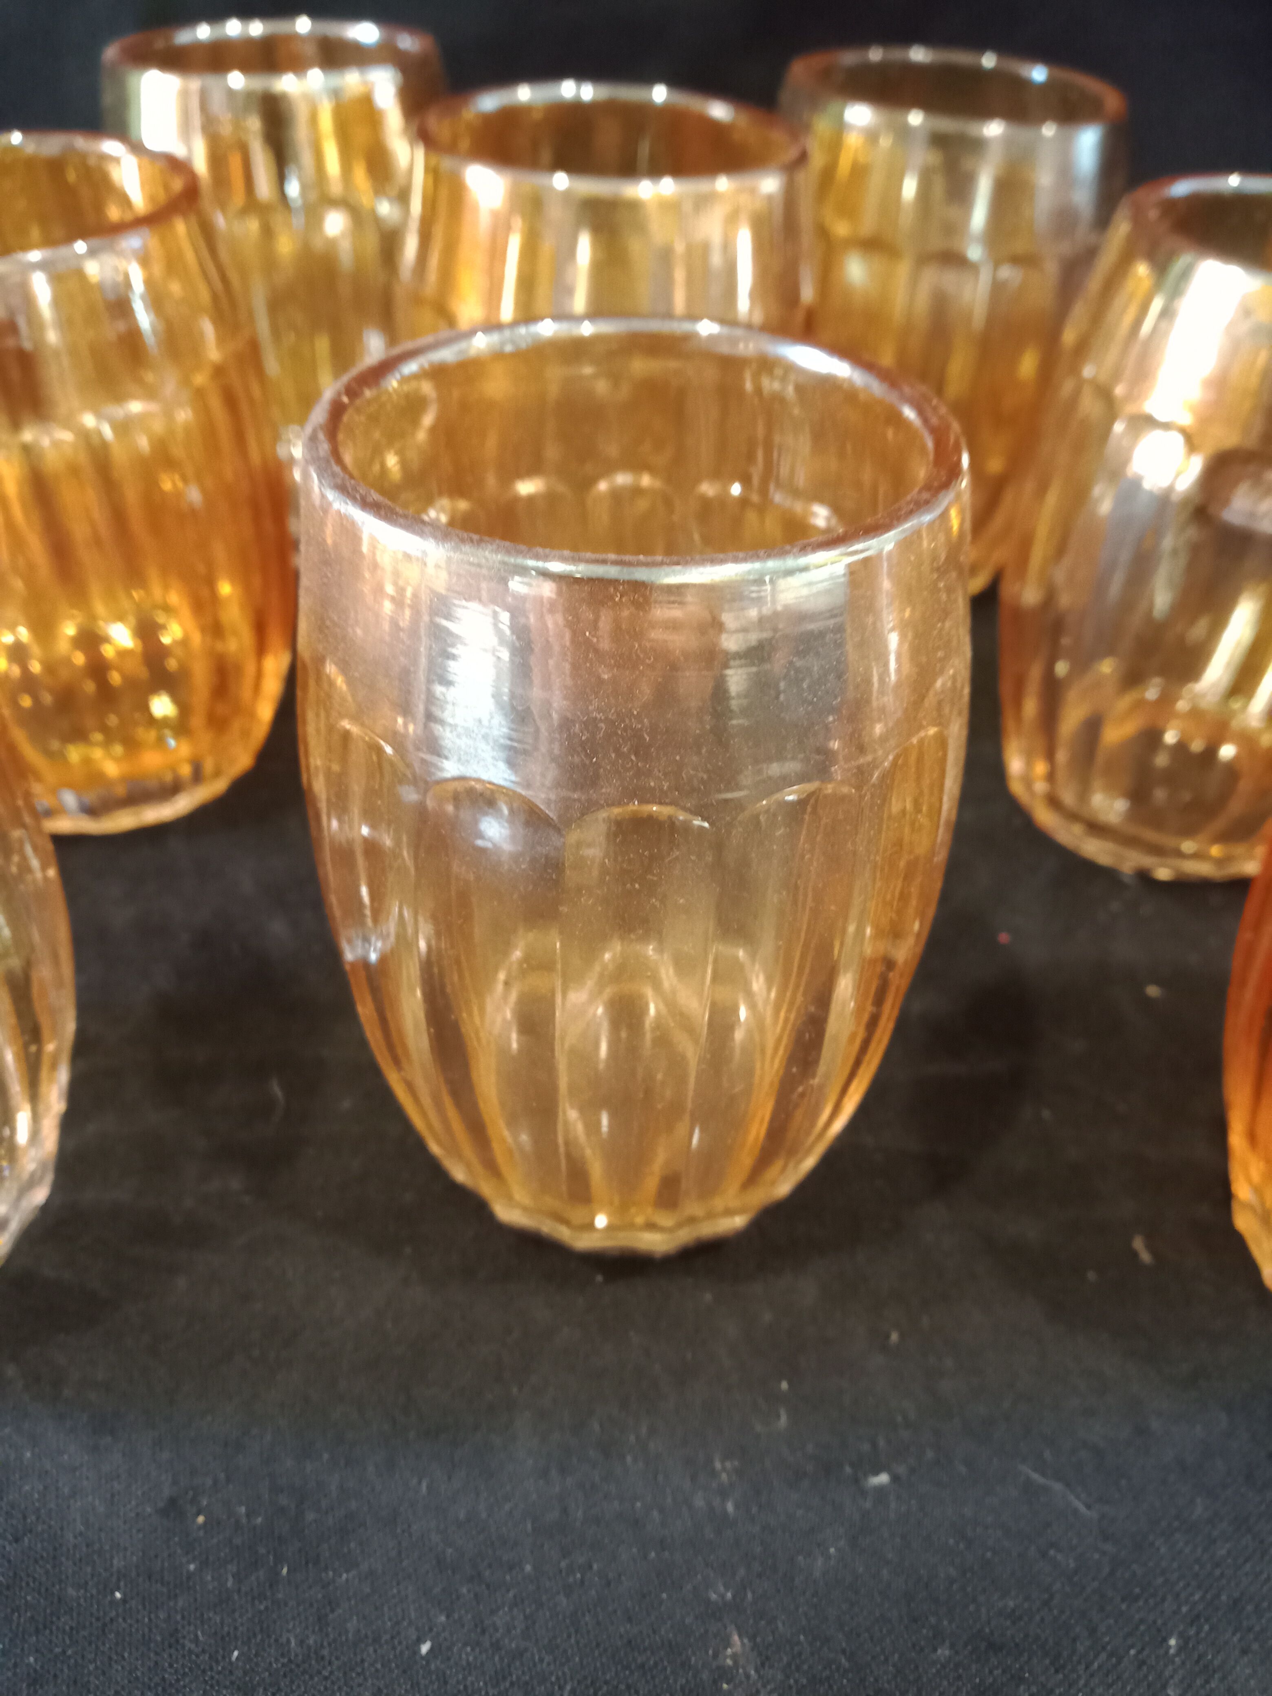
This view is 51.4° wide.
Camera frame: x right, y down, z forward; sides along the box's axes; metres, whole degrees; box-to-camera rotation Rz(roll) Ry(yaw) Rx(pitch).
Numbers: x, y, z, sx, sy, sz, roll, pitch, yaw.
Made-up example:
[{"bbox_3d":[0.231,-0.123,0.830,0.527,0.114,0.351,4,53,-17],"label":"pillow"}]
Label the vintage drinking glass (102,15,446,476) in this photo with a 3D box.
[{"bbox_3d":[-0.073,-0.123,0.296,0.076,0.100,0.076,1,40,0],"label":"vintage drinking glass"}]

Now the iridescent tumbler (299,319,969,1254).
[{"bbox_3d":[-0.001,-0.004,0.162,0.076,0.100,0.076,1,40,-1],"label":"iridescent tumbler"}]

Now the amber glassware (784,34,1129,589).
[{"bbox_3d":[0.058,-0.107,0.282,0.076,0.100,0.076,1,40,0],"label":"amber glassware"}]

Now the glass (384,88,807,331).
[{"bbox_3d":[-0.006,-0.082,0.251,0.076,0.100,0.076,1,40,0],"label":"glass"}]

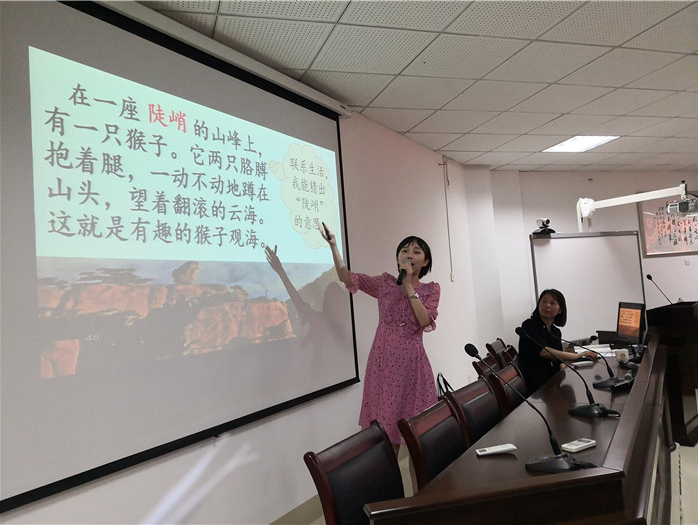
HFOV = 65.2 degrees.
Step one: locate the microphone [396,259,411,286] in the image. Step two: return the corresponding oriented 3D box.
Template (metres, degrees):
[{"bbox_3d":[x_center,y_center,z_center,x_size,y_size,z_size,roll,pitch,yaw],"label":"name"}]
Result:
[{"bbox_3d":[0.282,0.054,2.805,0.050,0.050,0.220,18,35,9],"label":"microphone"}]

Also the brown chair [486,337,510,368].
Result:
[{"bbox_3d":[1.395,1.035,4.173,0.520,0.880,0.440,-6,-4,26],"label":"brown chair"}]

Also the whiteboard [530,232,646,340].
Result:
[{"bbox_3d":[3.012,0.316,6.747,1.780,1.360,0.060,-3,-3,-23],"label":"whiteboard"}]

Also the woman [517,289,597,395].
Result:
[{"bbox_3d":[1.446,0.814,3.622,0.720,1.250,0.500,-7,-4,38],"label":"woman"}]

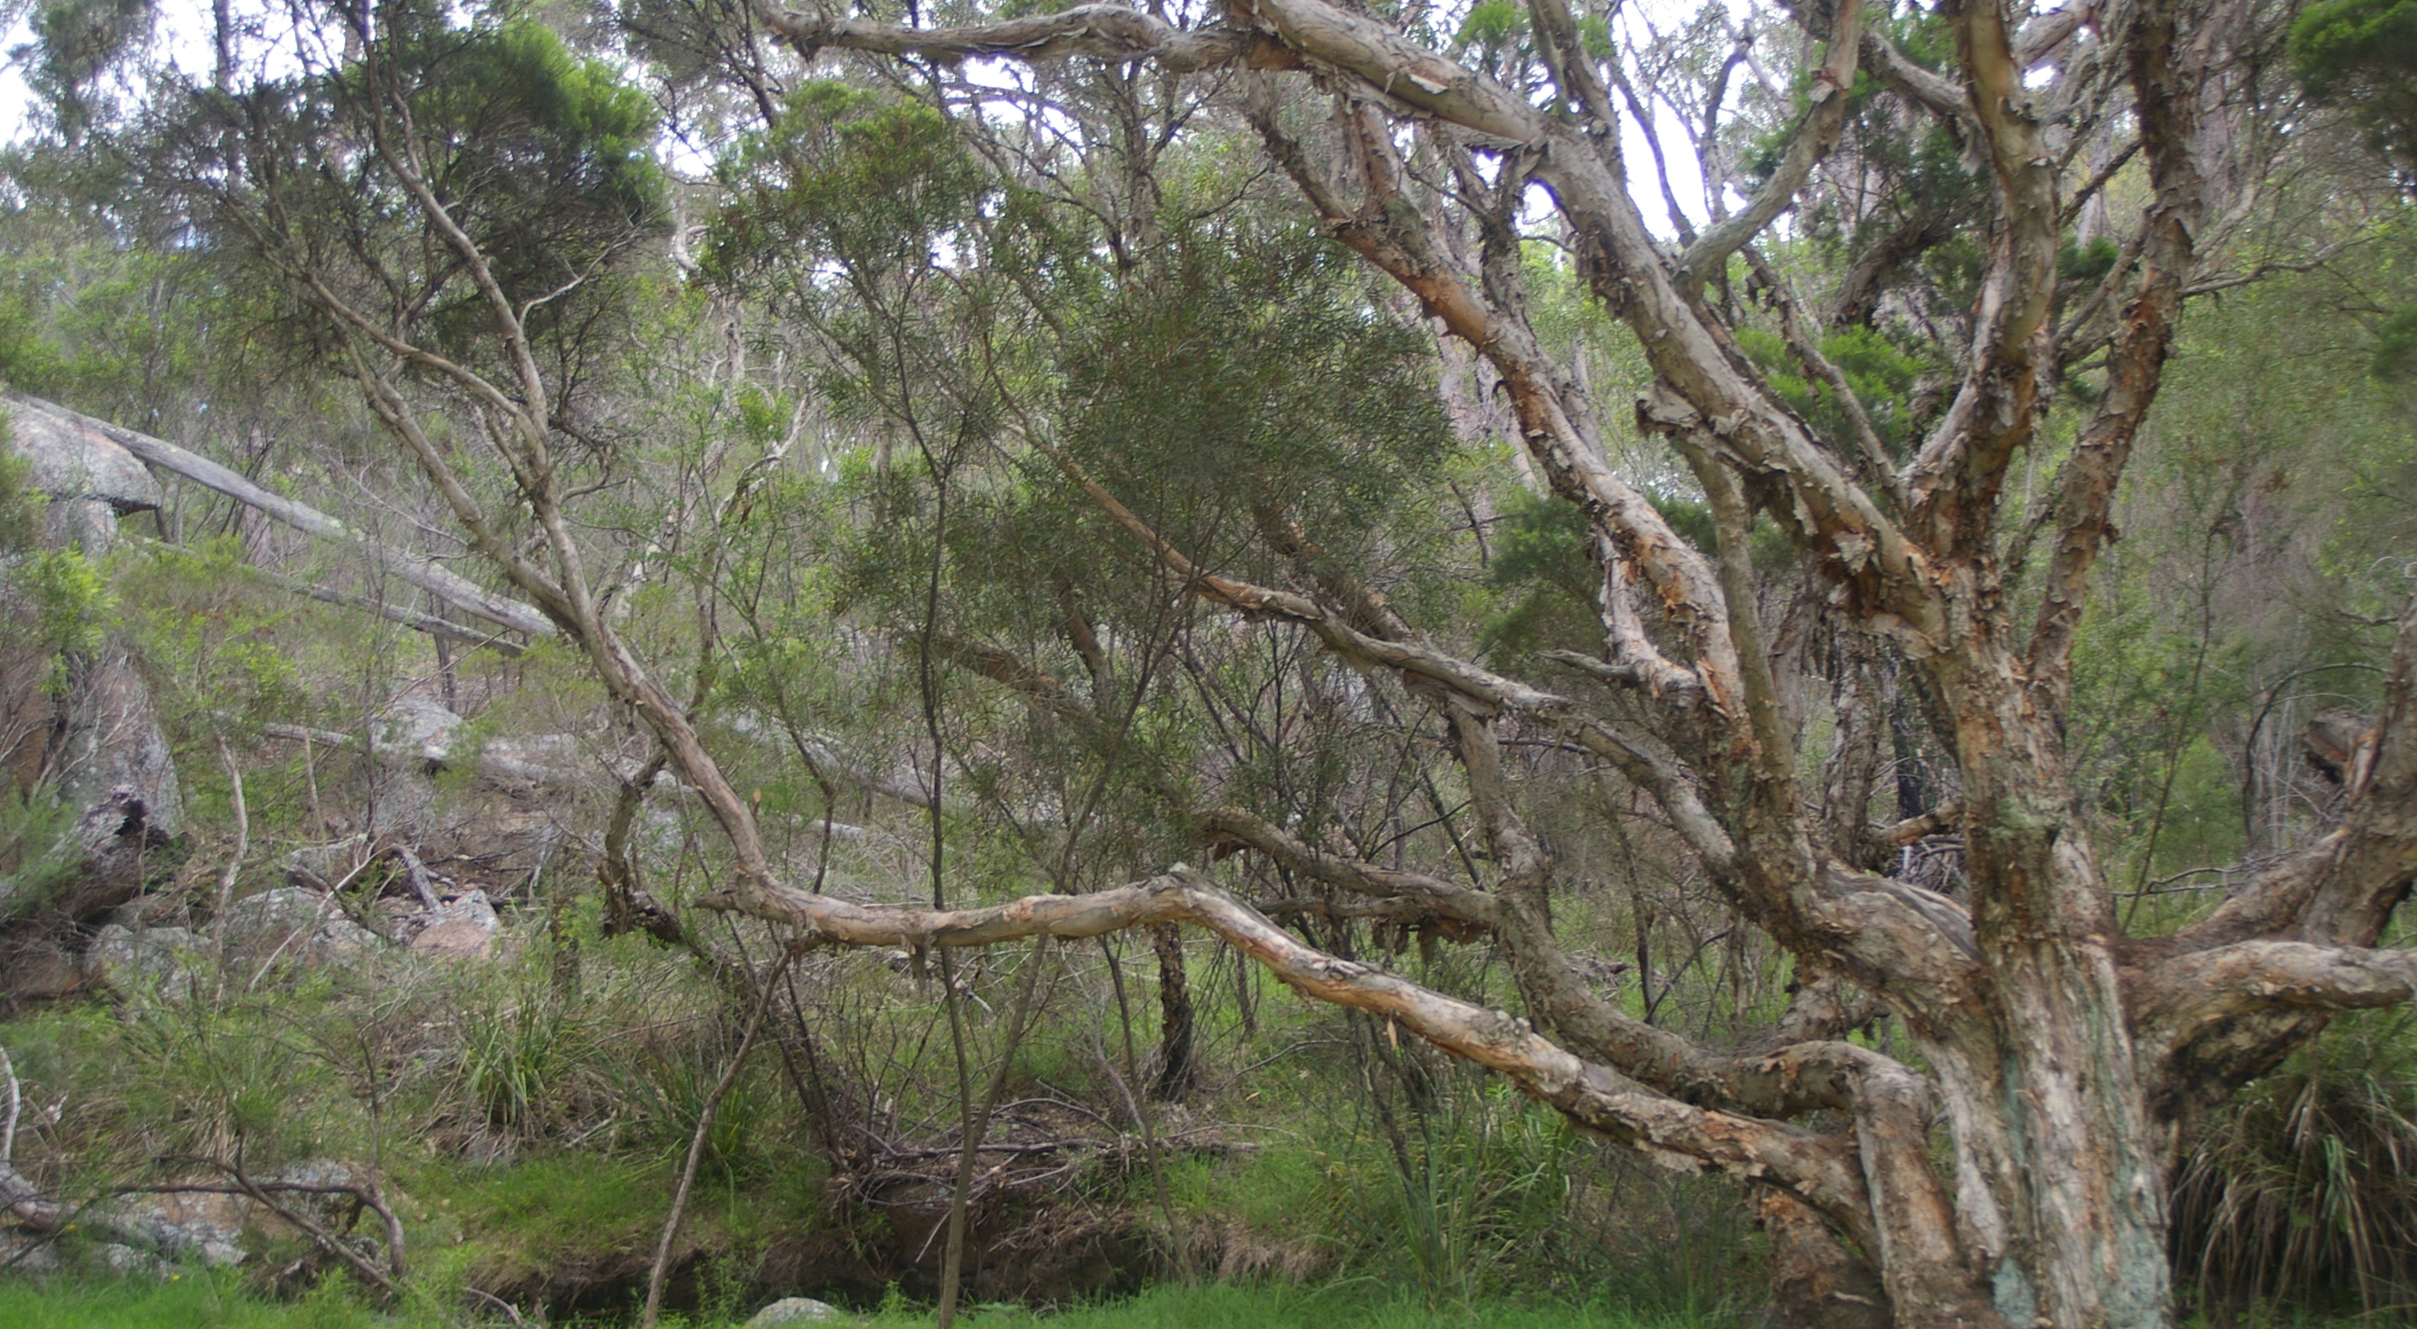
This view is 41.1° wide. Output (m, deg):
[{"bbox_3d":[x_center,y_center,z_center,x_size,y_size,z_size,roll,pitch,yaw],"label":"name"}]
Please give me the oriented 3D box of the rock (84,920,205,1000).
[{"bbox_3d":[-6.439,1.790,19.500,0.743,0.492,0.580,2,-5,-18],"label":"rock"}]

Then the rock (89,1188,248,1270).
[{"bbox_3d":[-5.290,2.871,16.400,0.798,0.393,0.550,2,-5,-18],"label":"rock"}]

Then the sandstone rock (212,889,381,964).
[{"bbox_3d":[-5.648,1.625,20.000,1.032,0.481,0.700,1,-5,-16],"label":"sandstone rock"}]

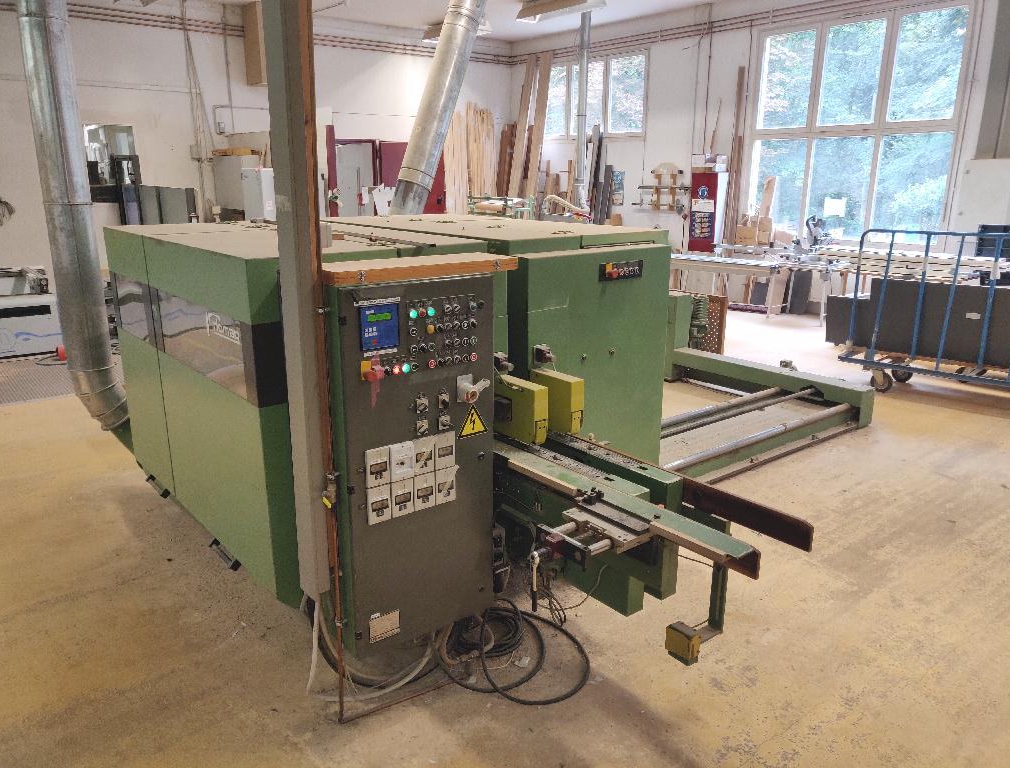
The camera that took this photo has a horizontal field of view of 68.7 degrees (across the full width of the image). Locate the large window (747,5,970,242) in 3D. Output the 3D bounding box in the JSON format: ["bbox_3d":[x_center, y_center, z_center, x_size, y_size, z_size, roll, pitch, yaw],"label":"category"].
[{"bbox_3d":[4.727,-3.504,10.343,0.150,2.920,2.850,-14,20,-43],"label":"large window"}]

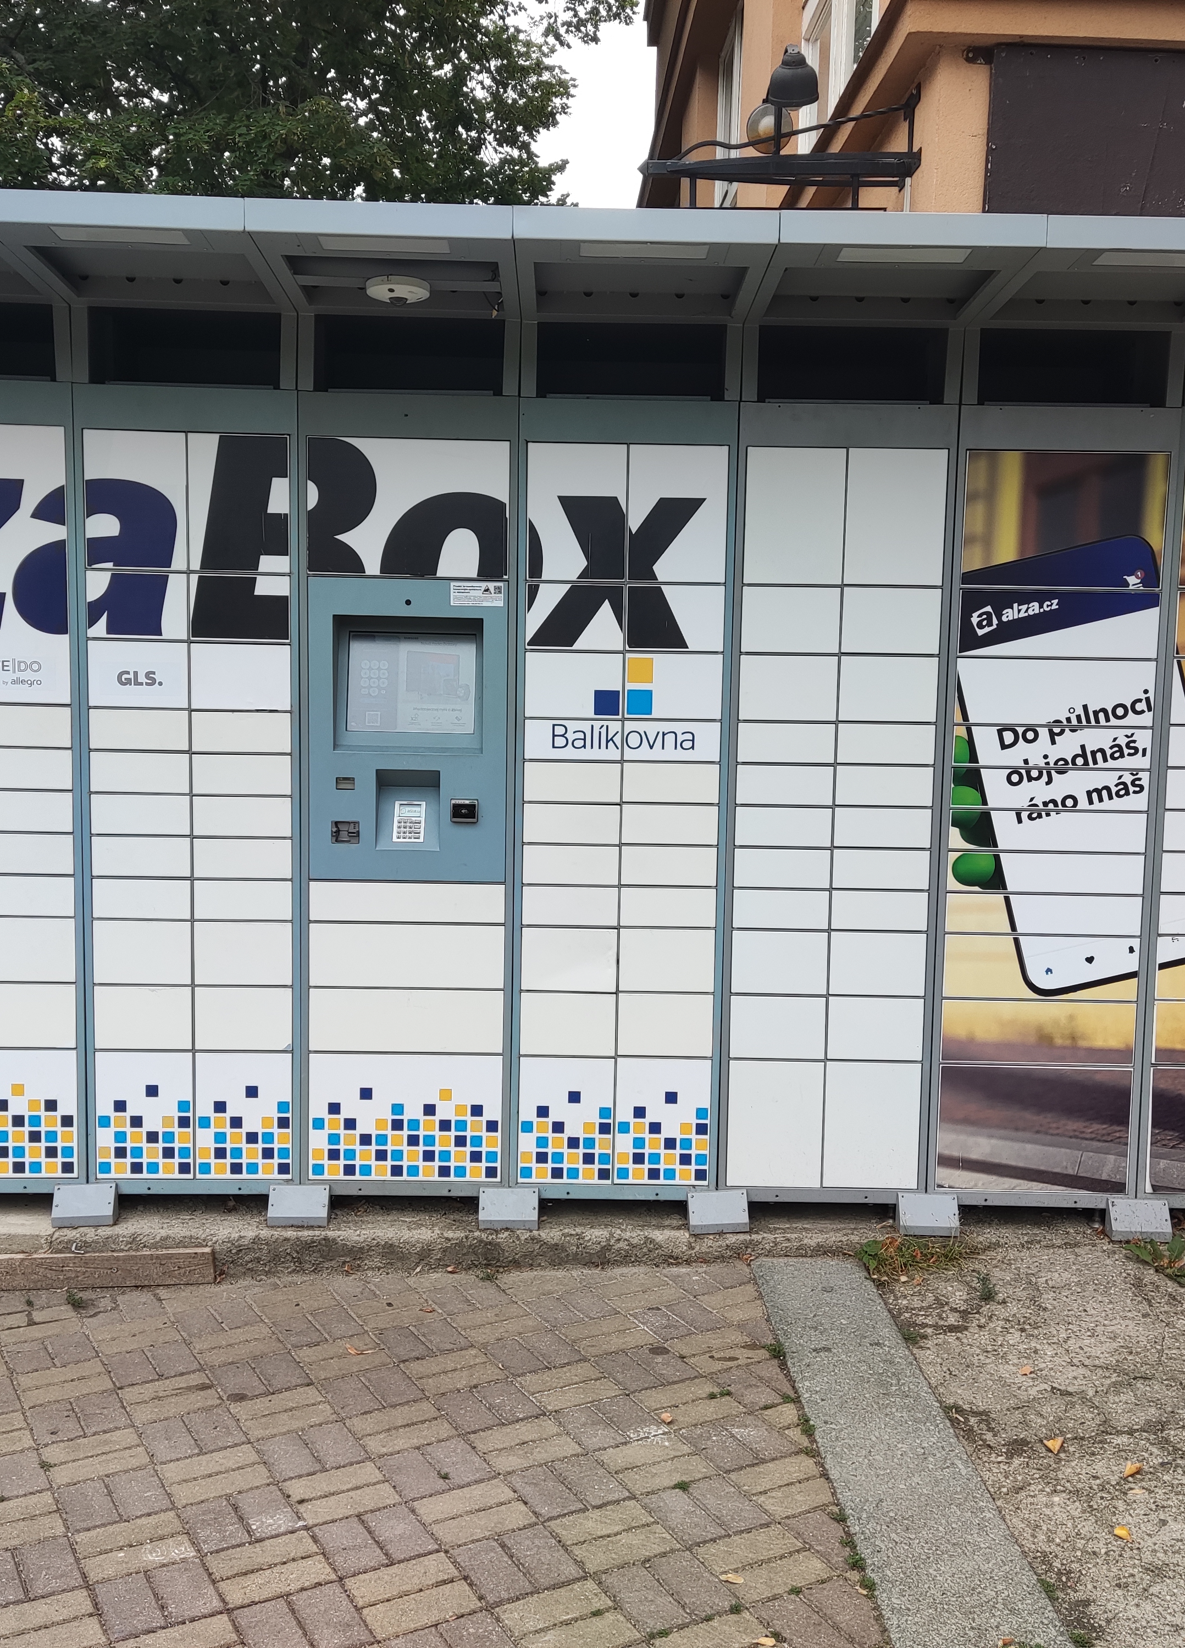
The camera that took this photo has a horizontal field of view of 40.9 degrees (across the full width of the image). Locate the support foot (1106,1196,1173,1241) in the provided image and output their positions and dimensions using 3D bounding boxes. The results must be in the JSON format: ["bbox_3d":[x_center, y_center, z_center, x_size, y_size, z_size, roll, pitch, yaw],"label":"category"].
[{"bbox_3d":[1.536,1.111,4.466,0.165,0.095,0.095,1,6,0],"label":"support foot"}]

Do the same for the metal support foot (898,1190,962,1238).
[{"bbox_3d":[0.941,1.095,4.464,0.167,0.098,0.095,1,6,0],"label":"metal support foot"}]

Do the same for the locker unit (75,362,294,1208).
[{"bbox_3d":[-1.111,-0.096,4.648,0.594,2.214,0.620,1,6,-2],"label":"locker unit"}]

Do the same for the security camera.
[{"bbox_3d":[-0.486,-1.329,3.956,0.153,0.050,0.153,1,6,-1],"label":"security camera"}]

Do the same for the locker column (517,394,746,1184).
[{"bbox_3d":[0.074,-0.071,4.694,0.589,2.217,0.620,1,6,-2],"label":"locker column"}]

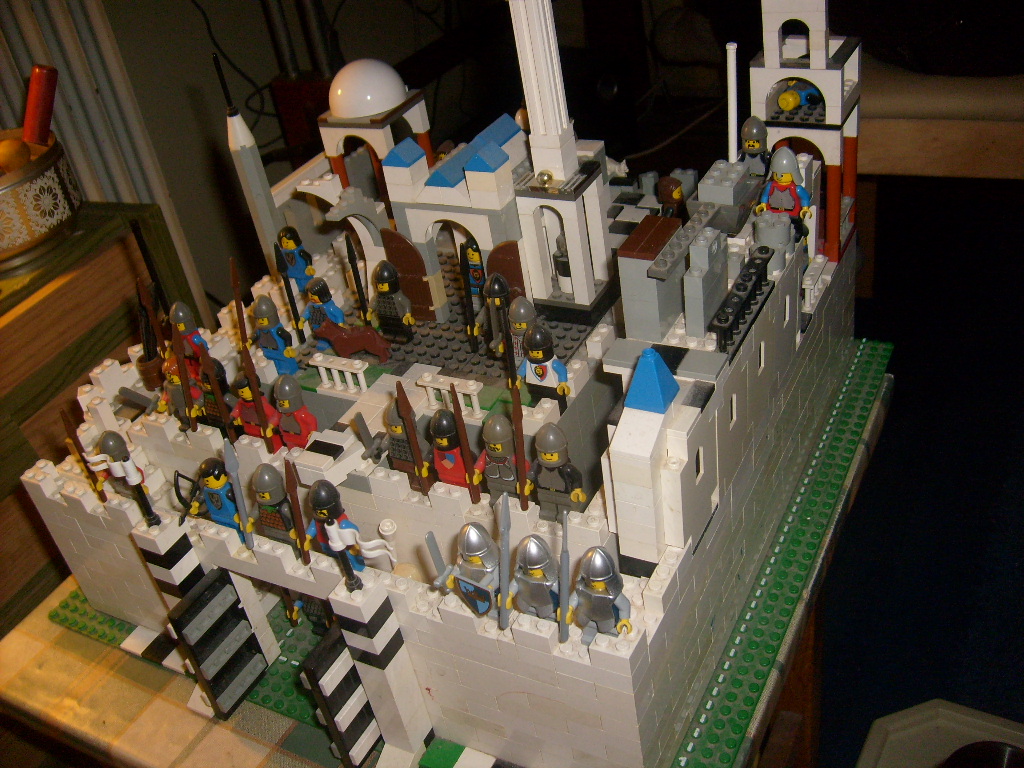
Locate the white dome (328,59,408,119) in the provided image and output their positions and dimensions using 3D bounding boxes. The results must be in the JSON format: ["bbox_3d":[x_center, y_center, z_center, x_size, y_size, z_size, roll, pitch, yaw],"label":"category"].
[{"bbox_3d":[-0.090,-0.182,0.631,0.048,0.027,0.048,10,40,28],"label":"white dome"}]

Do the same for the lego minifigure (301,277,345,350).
[{"bbox_3d":[-0.101,-0.036,0.547,0.026,0.042,0.017,10,40,27],"label":"lego minifigure"}]

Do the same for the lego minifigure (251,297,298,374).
[{"bbox_3d":[-0.120,-0.025,0.527,0.025,0.045,0.016,10,40,28],"label":"lego minifigure"}]

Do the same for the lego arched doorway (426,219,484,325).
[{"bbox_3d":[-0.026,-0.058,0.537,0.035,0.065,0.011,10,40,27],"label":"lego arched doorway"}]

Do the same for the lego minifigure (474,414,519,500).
[{"bbox_3d":[-0.002,0.034,0.436,0.025,0.045,0.016,10,40,28],"label":"lego minifigure"}]

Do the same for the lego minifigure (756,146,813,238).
[{"bbox_3d":[0.129,-0.089,0.492,0.025,0.044,0.016,14,41,32],"label":"lego minifigure"}]

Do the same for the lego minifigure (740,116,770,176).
[{"bbox_3d":[0.118,-0.107,0.505,0.026,0.043,0.017,4,37,21],"label":"lego minifigure"}]

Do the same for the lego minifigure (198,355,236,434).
[{"bbox_3d":[-0.143,0.009,0.510,0.026,0.043,0.017,14,41,31],"label":"lego minifigure"}]

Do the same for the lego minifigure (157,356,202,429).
[{"bbox_3d":[-0.170,0.005,0.528,0.025,0.041,0.016,3,37,20],"label":"lego minifigure"}]

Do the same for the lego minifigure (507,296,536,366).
[{"bbox_3d":[0.006,-0.019,0.480,0.025,0.045,0.016,6,38,23],"label":"lego minifigure"}]

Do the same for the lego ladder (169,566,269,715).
[{"bbox_3d":[-0.139,0.125,0.495,0.012,0.070,0.033,12,41,30],"label":"lego ladder"}]

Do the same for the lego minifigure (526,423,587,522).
[{"bbox_3d":[0.018,0.036,0.426,0.025,0.045,0.016,7,38,25],"label":"lego minifigure"}]

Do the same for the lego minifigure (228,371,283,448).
[{"bbox_3d":[-0.126,0.014,0.500,0.026,0.042,0.017,8,39,26],"label":"lego minifigure"}]

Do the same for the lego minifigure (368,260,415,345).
[{"bbox_3d":[-0.063,-0.041,0.542,0.026,0.043,0.017,9,39,27],"label":"lego minifigure"}]

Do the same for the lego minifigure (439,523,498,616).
[{"bbox_3d":[-0.013,0.074,0.400,0.028,0.044,0.019,6,38,24],"label":"lego minifigure"}]

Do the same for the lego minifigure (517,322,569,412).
[{"bbox_3d":[0.014,-0.005,0.471,0.026,0.043,0.017,9,39,27],"label":"lego minifigure"}]

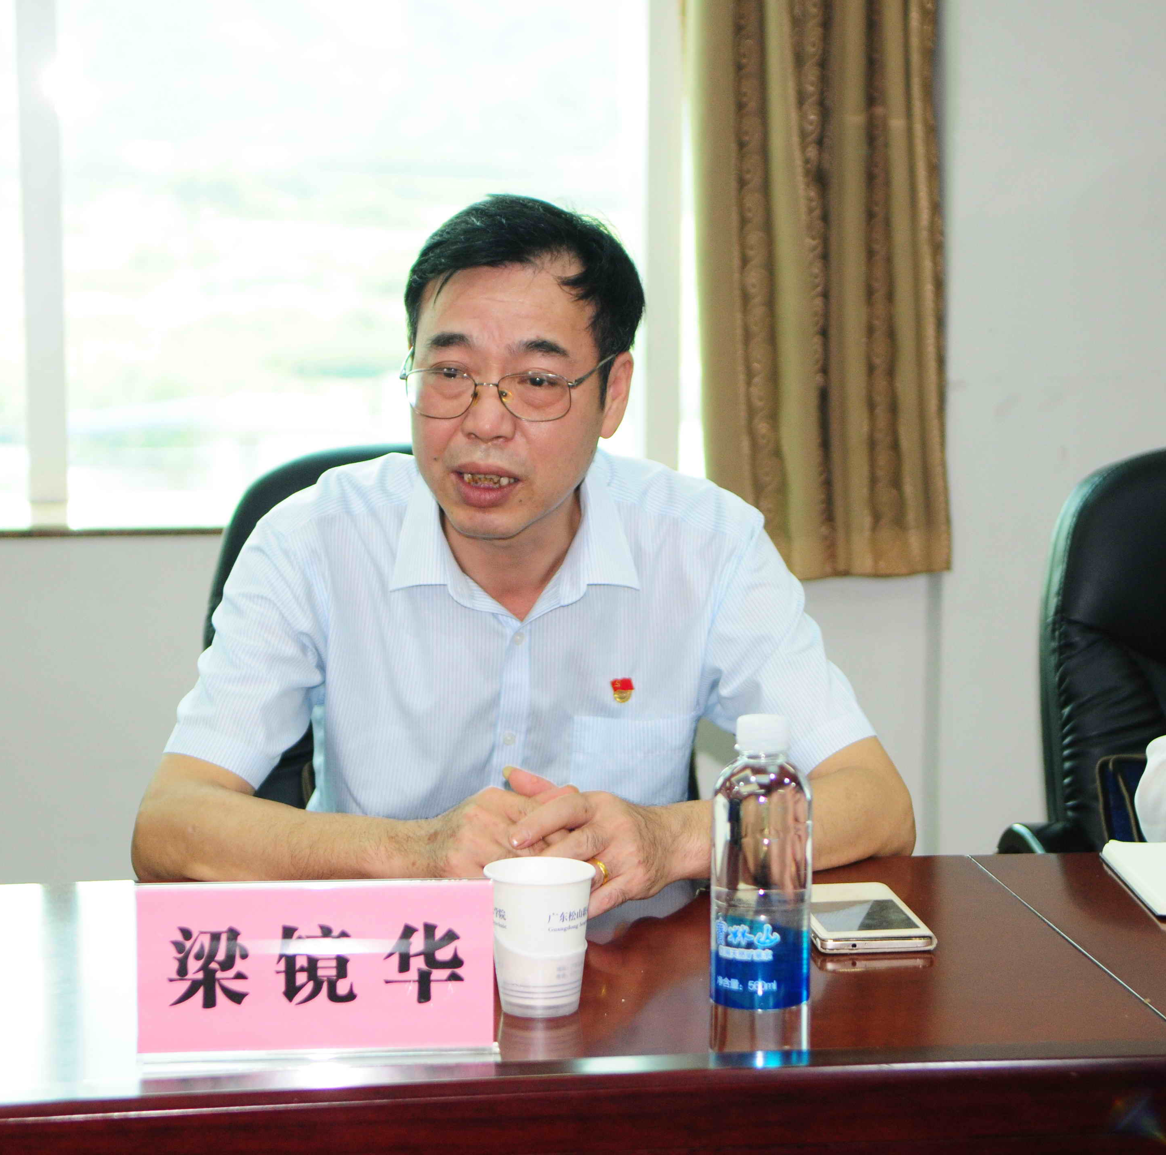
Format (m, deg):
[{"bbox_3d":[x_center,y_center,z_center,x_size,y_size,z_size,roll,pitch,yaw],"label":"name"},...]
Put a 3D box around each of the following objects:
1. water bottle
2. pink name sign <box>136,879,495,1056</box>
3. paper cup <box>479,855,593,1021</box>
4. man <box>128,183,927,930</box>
[{"bbox_3d":[0.112,0.190,2.024,0.063,0.210,0.063,0,9,0],"label":"water bottle"},{"bbox_3d":[-0.167,0.240,2.028,0.224,0.110,0.055,-1,9,-3],"label":"pink name sign"},{"bbox_3d":[-0.028,0.237,2.110,0.073,0.092,0.073,0,9,0],"label":"paper cup"},{"bbox_3d":[-0.039,0.318,2.608,0.600,1.290,0.620,-1,9,-3],"label":"man"}]

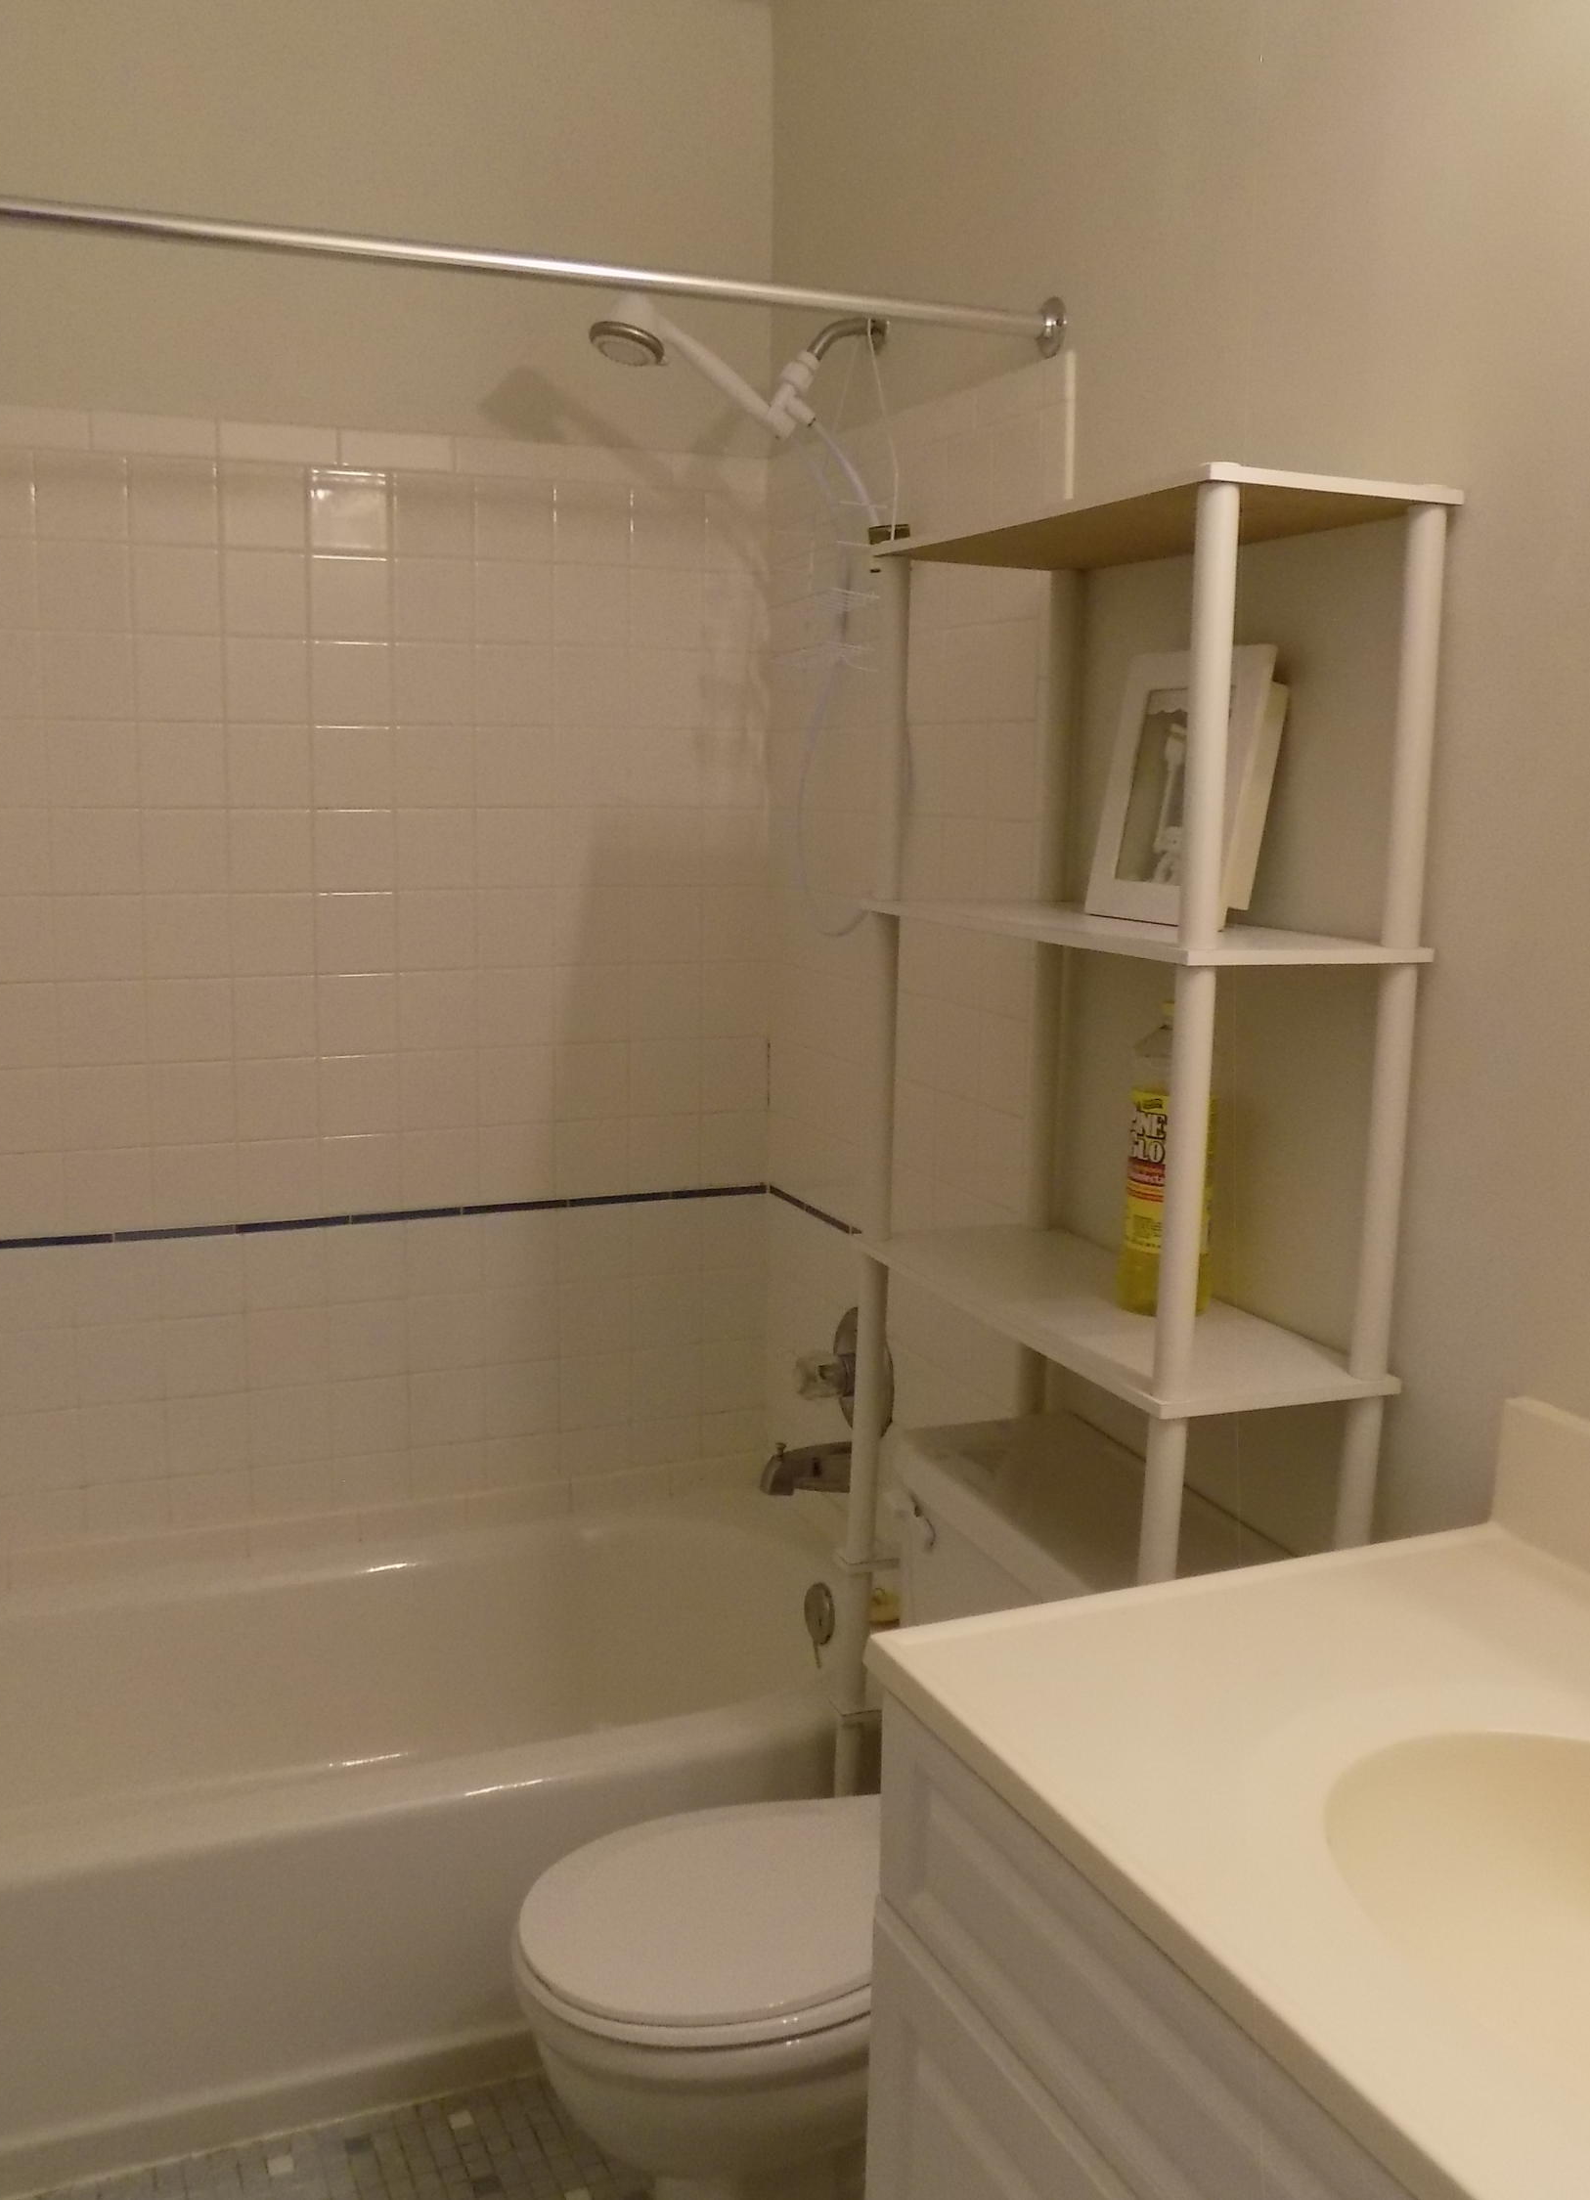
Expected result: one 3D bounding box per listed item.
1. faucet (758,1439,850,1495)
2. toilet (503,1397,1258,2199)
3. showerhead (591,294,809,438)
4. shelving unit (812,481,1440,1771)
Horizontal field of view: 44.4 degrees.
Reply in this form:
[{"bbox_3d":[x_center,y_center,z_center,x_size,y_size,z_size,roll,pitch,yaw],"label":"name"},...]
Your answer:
[{"bbox_3d":[0.026,0.491,2.597,0.152,0.080,0.060,-3,10,-23],"label":"faucet"},{"bbox_3d":[0.066,0.743,1.800,0.675,0.725,0.485,-3,10,-23],"label":"toilet"},{"bbox_3d":[-0.118,-0.862,2.316,0.265,0.085,0.090,23,-11,-25],"label":"showerhead"},{"bbox_3d":[0.278,0.289,1.842,0.232,1.619,0.597,-3,10,-23],"label":"shelving unit"}]

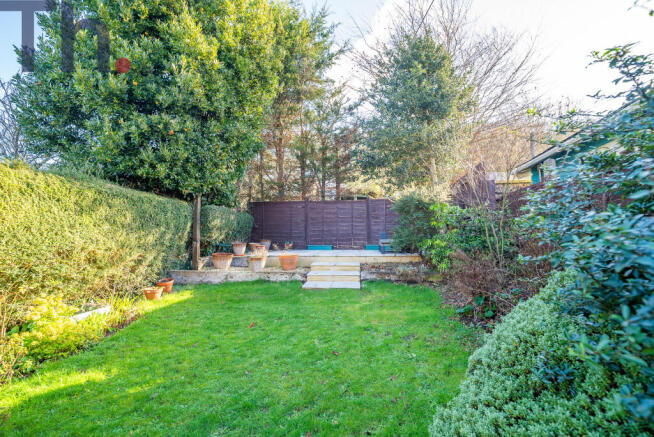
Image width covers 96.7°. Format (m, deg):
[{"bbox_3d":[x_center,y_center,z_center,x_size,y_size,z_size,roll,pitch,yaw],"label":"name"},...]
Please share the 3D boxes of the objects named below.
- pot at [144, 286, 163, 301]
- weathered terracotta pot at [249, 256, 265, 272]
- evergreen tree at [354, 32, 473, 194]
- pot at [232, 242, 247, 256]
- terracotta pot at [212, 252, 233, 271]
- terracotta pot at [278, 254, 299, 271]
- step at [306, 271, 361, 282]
[{"bbox_3d":[-3.250,1.410,5.450,0.295,0.210,0.295,0,0,0],"label":"pot"},{"bbox_3d":[-1.690,1.075,6.970,0.390,0.360,0.390,0,0,0],"label":"weathered terracotta pot"},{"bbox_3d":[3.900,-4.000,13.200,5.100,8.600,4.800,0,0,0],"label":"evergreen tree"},{"bbox_3d":[-2.380,0.840,7.900,0.385,0.320,0.385,0,0,0],"label":"pot"},{"bbox_3d":[-2.620,1.075,7.300,0.510,0.360,0.510,0,0,0],"label":"terracotta pot"},{"bbox_3d":[-0.945,1.075,7.180,0.500,0.360,0.500,0,0,0],"label":"terracotta pot"},{"bbox_3d":[0.185,1.385,6.930,1.200,0.150,0.550,0,0,5],"label":"step"}]

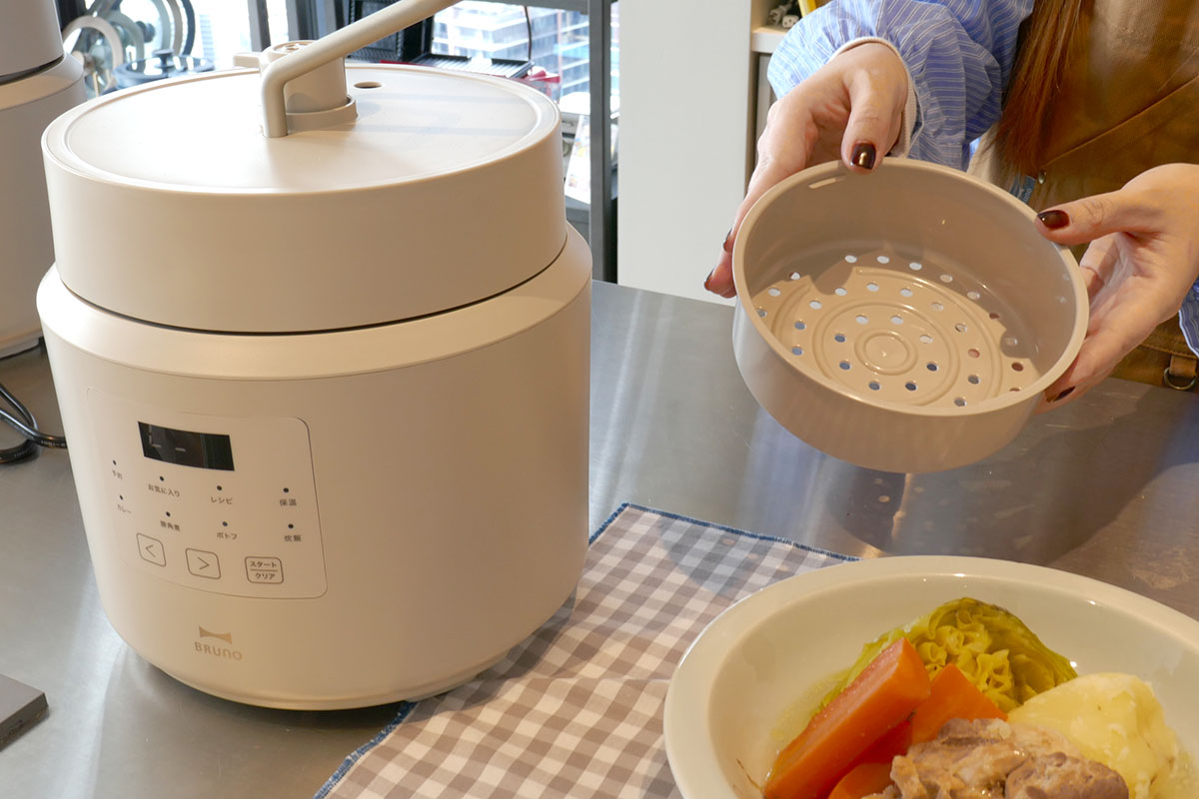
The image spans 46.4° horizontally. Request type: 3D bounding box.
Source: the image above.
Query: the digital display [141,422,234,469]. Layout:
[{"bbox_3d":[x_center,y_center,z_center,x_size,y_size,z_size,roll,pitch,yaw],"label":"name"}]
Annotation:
[{"bbox_3d":[-0.149,0.017,0.506,0.038,0.014,0.005,8,27,17],"label":"digital display"}]

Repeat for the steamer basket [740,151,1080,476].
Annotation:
[{"bbox_3d":[0.140,-0.040,0.654,0.160,0.053,0.160,5,51,0],"label":"steamer basket"}]

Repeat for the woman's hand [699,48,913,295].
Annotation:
[{"bbox_3d":[0.101,-0.111,0.680,0.070,0.080,0.155,30,54,3],"label":"woman's hand"}]

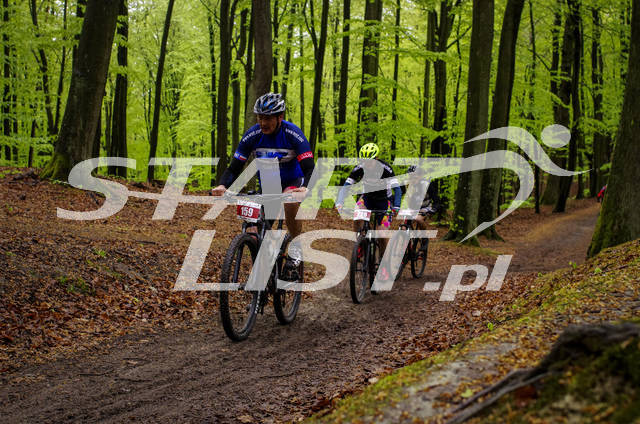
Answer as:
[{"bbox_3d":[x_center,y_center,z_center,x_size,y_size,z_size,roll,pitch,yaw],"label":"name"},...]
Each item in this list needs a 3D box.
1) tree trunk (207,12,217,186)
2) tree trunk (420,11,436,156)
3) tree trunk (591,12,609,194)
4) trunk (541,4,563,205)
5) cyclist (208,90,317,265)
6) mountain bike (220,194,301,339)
[{"bbox_3d":[-2.940,-3.048,25.000,0.240,4.760,0.240,1,1,0],"label":"tree trunk"},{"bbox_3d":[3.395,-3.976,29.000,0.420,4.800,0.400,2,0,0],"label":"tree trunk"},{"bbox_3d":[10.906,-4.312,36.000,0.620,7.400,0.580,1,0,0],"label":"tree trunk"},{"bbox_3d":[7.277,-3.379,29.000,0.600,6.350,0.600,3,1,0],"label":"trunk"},{"bbox_3d":[-0.395,-0.125,6.930,0.730,1.520,0.900,2,1,14],"label":"cyclist"},{"bbox_3d":[-0.425,0.365,6.750,0.680,1.050,1.800,2,0,16],"label":"mountain bike"}]

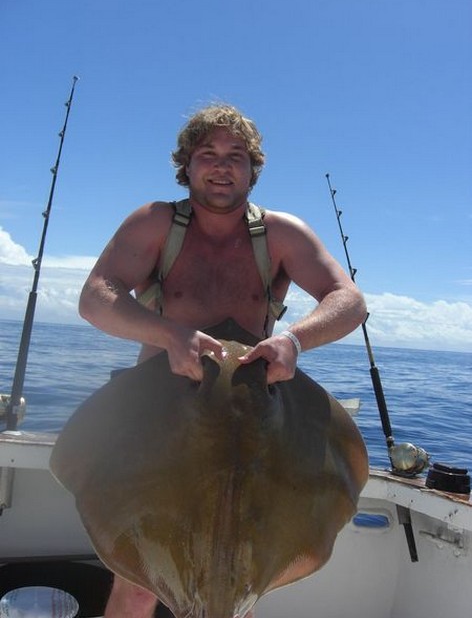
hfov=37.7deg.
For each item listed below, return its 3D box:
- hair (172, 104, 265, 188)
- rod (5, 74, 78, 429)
[{"bbox_3d":[-0.045,-0.421,1.790,0.237,0.222,0.235,4,-2,-5],"label":"hair"},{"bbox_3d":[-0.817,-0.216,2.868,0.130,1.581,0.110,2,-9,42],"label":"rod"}]

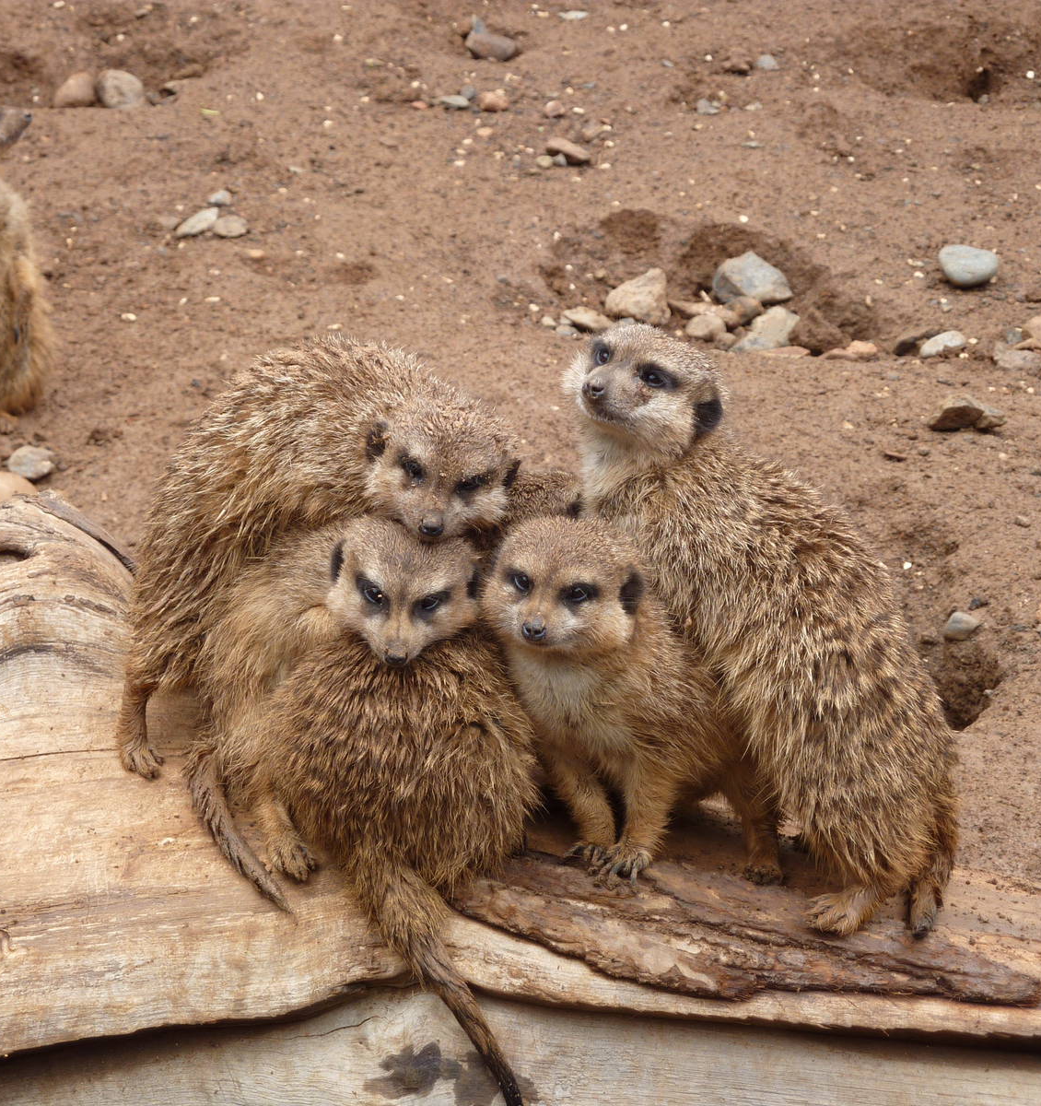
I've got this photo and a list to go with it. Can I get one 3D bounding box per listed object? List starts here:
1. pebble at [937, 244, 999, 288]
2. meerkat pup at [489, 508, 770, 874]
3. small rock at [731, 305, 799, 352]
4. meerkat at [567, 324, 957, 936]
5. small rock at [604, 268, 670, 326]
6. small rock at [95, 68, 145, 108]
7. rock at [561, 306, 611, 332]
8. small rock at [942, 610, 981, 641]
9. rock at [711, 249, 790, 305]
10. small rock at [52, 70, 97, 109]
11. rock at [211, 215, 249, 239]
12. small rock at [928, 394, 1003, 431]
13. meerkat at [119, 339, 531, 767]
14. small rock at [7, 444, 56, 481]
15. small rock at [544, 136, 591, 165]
[{"bbox_3d":[0.330,-0.211,4.020,0.045,0.032,0.036,0,23,0],"label":"pebble"},{"bbox_3d":[0.066,0.056,2.520,0.105,0.170,0.175,14,24,34],"label":"meerkat pup"},{"bbox_3d":[0.186,-0.171,4.151,0.053,0.034,0.042,0,20,0],"label":"small rock"},{"bbox_3d":[0.107,0.033,2.380,0.165,0.255,0.118,8,24,18],"label":"meerkat"},{"bbox_3d":[0.090,-0.198,4.212,0.051,0.043,0.045,0,20,0],"label":"small rock"},{"bbox_3d":[-0.349,-0.405,4.759,0.043,0.036,0.041,0,20,0],"label":"small rock"},{"bbox_3d":[0.052,-0.179,4.183,0.039,0.019,0.030,0,20,0],"label":"rock"},{"bbox_3d":[0.286,0.047,3.536,0.025,0.019,0.025,0,20,0],"label":"small rock"},{"bbox_3d":[0.170,-0.202,3.992,0.057,0.038,0.043,0,23,0],"label":"rock"},{"bbox_3d":[-0.395,-0.411,4.836,0.038,0.031,0.035,0,24,0],"label":"small rock"},{"bbox_3d":[-0.219,-0.246,4.117,0.028,0.017,0.024,0,23,0],"label":"rock"},{"bbox_3d":[0.322,-0.101,3.940,0.055,0.026,0.042,0,20,0],"label":"small rock"},{"bbox_3d":[-0.099,0.003,2.680,0.190,0.205,0.130,11,23,26],"label":"meerkat"},{"bbox_3d":[-0.329,-0.061,3.673,0.033,0.025,0.026,0,23,0],"label":"small rock"},{"bbox_3d":[0.037,-0.315,4.275,0.035,0.022,0.027,0,23,0],"label":"small rock"}]

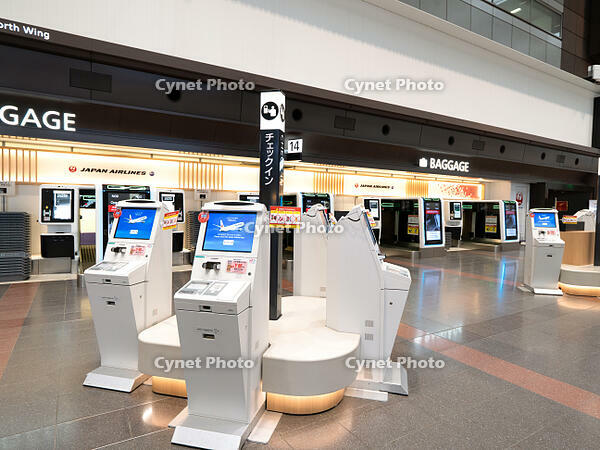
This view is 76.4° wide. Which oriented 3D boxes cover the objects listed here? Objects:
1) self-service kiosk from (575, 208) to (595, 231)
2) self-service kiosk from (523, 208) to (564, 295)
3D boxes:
[{"bbox_3d":[6.367,0.462,8.241,0.600,1.530,0.460,1,1,14],"label":"self-service kiosk"},{"bbox_3d":[4.533,0.478,7.105,0.460,1.530,0.600,0,1,13],"label":"self-service kiosk"}]

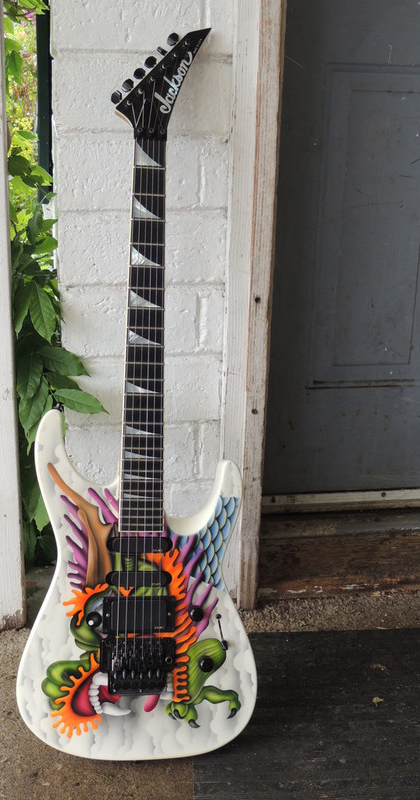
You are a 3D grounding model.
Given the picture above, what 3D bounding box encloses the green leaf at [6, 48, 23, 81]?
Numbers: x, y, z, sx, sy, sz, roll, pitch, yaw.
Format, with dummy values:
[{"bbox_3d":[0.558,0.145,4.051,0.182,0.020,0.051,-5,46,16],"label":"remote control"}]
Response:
[{"bbox_3d":[-0.301,-0.519,1.550,0.025,0.060,0.020,-11,11,-7],"label":"green leaf"}]

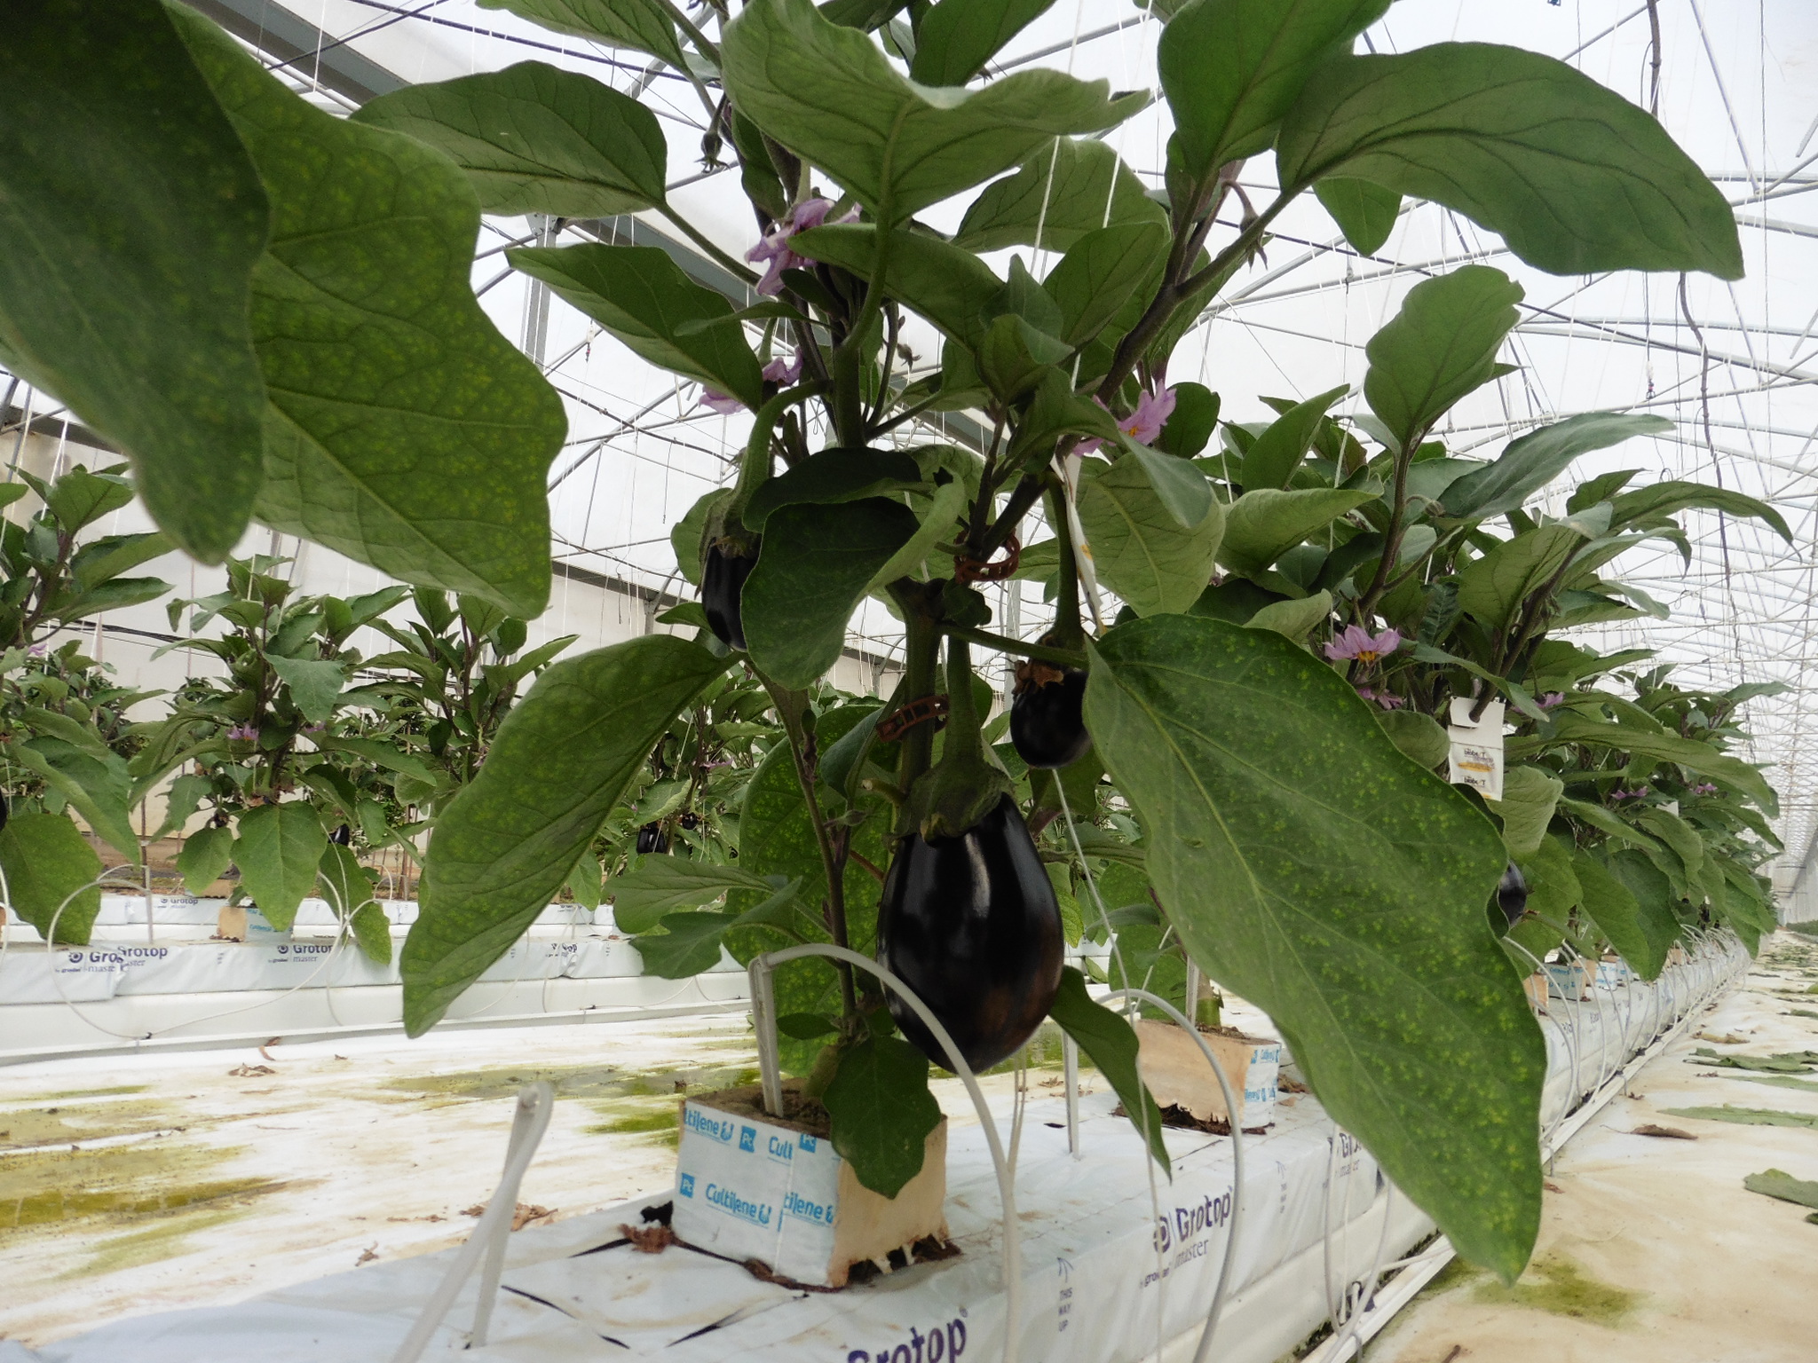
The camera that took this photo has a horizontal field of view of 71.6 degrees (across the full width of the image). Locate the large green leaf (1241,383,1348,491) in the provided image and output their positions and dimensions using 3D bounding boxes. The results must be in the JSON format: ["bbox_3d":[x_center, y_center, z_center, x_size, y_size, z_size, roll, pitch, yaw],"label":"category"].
[{"bbox_3d":[0.309,-0.195,1.010,0.055,0.100,0.050,38,19,7],"label":"large green leaf"}]

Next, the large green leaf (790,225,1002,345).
[{"bbox_3d":[-0.006,-0.191,0.610,0.110,0.042,0.055,27,15,-9],"label":"large green leaf"}]

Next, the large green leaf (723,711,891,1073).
[{"bbox_3d":[-0.052,0.124,0.740,0.115,0.215,0.040,5,0,15],"label":"large green leaf"}]

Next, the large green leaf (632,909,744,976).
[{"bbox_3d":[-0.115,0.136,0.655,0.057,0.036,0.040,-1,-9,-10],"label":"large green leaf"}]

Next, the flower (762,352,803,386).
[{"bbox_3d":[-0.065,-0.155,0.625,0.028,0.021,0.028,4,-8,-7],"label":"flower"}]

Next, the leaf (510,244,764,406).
[{"bbox_3d":[-0.143,-0.201,0.690,0.152,0.030,0.085,31,-31,-8],"label":"leaf"}]

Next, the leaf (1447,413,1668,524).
[{"bbox_3d":[0.537,-0.182,1.050,0.197,0.040,0.080,-22,23,6],"label":"leaf"}]

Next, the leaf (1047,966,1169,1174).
[{"bbox_3d":[0.111,0.208,0.675,0.058,0.130,0.035,-28,-6,-33],"label":"leaf"}]

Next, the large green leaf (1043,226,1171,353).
[{"bbox_3d":[0.100,-0.200,0.640,0.055,0.080,0.040,42,19,-5],"label":"large green leaf"}]

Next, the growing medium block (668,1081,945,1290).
[{"bbox_3d":[-0.048,0.258,0.658,0.100,0.065,0.100,0,-9,34],"label":"growing medium block"}]

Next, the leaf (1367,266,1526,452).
[{"bbox_3d":[0.423,-0.258,1.000,0.100,0.145,0.055,23,21,16],"label":"leaf"}]

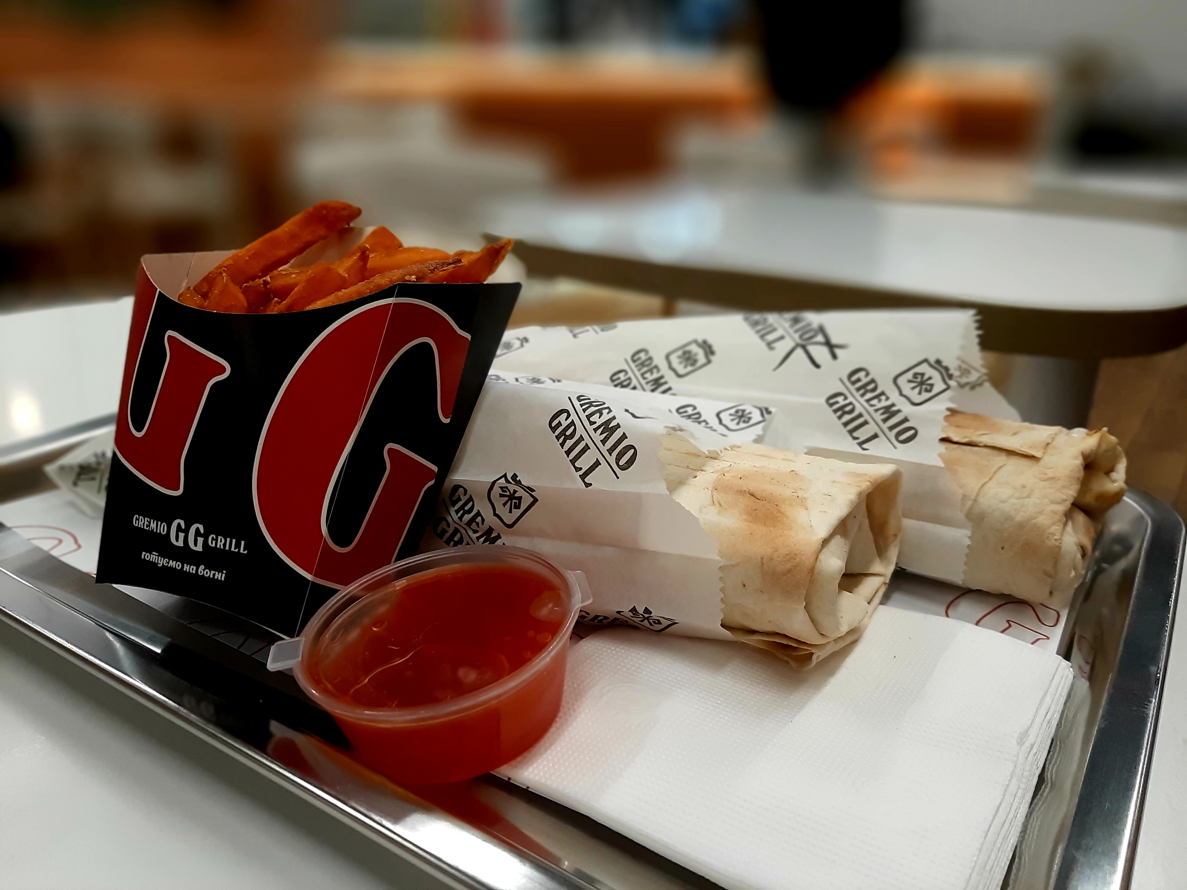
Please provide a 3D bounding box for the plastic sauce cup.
[{"bbox_3d":[-0.038,0.058,0.232,0.075,0.029,0.073,-6,26,3],"label":"plastic sauce cup"}]

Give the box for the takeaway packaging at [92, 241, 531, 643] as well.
[{"bbox_3d":[-0.094,-0.008,0.284,0.111,0.130,0.056,10,-1,21],"label":"takeaway packaging"}]

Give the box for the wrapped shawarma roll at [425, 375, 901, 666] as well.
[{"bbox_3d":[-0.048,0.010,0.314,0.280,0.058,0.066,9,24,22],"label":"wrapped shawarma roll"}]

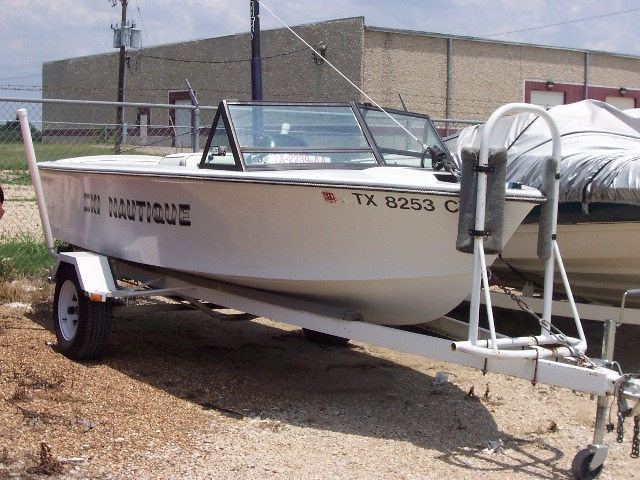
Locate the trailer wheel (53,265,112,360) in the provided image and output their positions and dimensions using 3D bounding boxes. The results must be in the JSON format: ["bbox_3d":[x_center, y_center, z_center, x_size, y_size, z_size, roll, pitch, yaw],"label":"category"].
[{"bbox_3d":[-1.643,0.487,7.276,0.209,0.680,0.680,0,5,-32],"label":"trailer wheel"}]

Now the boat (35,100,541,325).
[{"bbox_3d":[-0.350,-0.235,7.076,1.920,1.271,5.160,0,5,-32],"label":"boat"}]

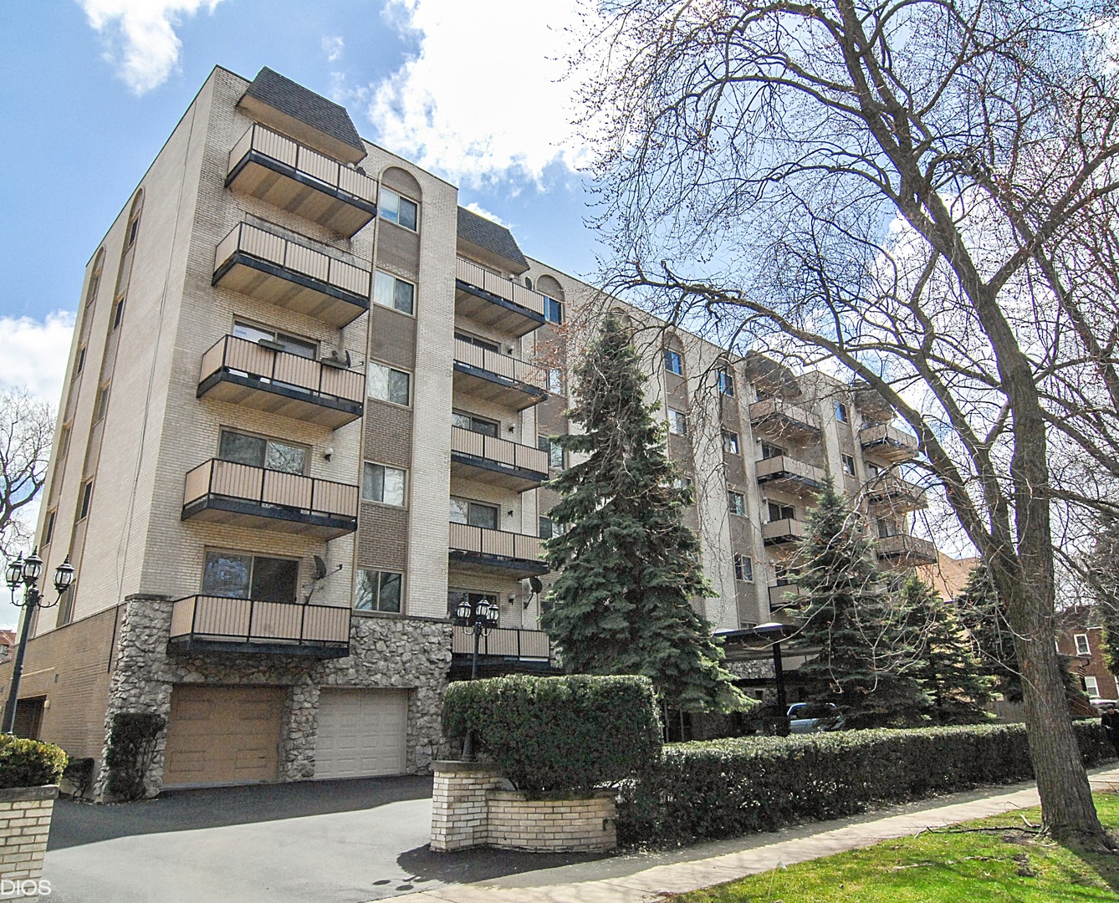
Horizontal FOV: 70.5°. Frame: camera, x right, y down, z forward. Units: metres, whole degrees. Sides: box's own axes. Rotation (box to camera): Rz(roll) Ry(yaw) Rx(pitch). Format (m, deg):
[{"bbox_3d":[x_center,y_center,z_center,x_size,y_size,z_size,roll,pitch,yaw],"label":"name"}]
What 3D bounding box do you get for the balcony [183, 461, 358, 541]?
[{"bbox_3d":[-6.644,1.200,18.486,3.512,1.075,1.456,15,-25,-41],"label":"balcony"}]

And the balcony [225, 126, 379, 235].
[{"bbox_3d":[-6.855,-7.164,21.303,3.512,1.075,1.456,15,-25,-41],"label":"balcony"}]

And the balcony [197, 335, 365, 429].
[{"bbox_3d":[-6.629,-1.542,19.157,3.486,1.087,1.511,15,-25,-41],"label":"balcony"}]

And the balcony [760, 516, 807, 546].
[{"bbox_3d":[11.429,4.094,37.366,4.100,1.087,1.378,15,-25,-41],"label":"balcony"}]

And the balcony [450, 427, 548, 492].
[{"bbox_3d":[-2.321,0.352,25.142,4.001,1.087,1.428,15,-25,-41],"label":"balcony"}]

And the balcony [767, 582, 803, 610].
[{"bbox_3d":[11.470,6.851,36.624,3.959,1.075,1.456,15,-25,-41],"label":"balcony"}]

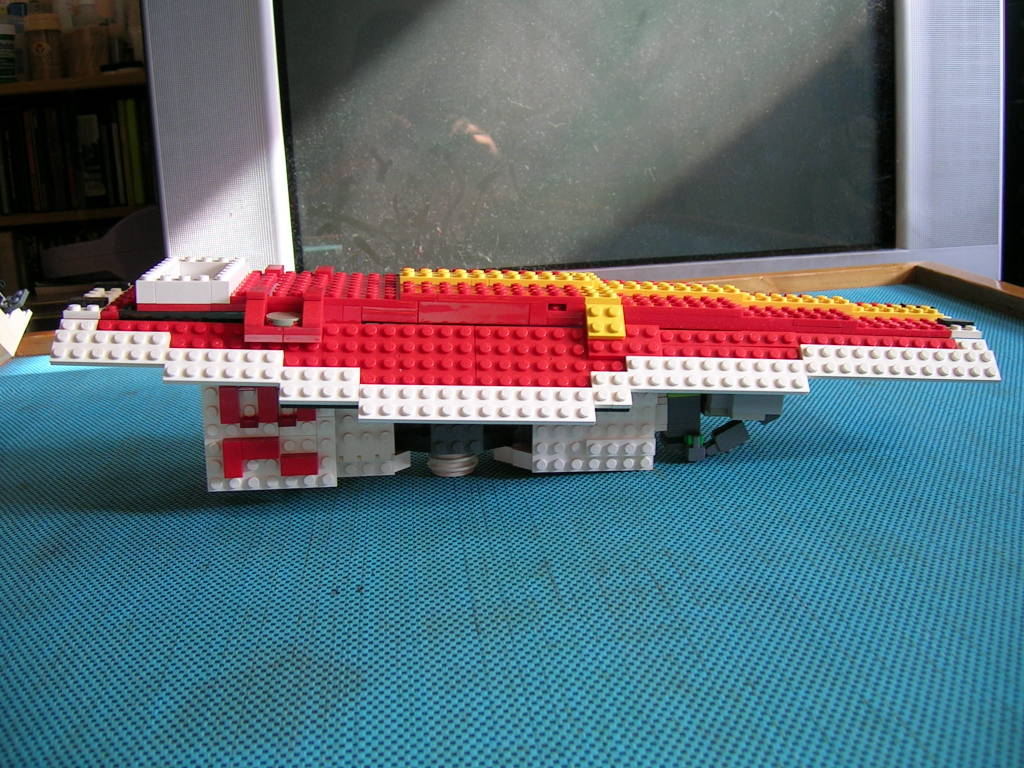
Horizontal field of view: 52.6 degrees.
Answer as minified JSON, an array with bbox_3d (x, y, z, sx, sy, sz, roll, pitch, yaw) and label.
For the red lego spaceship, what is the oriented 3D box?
[{"bbox_3d":[0.012,-0.013,0.495,0.418,0.094,0.151,-2,15,-6],"label":"red lego spaceship"}]

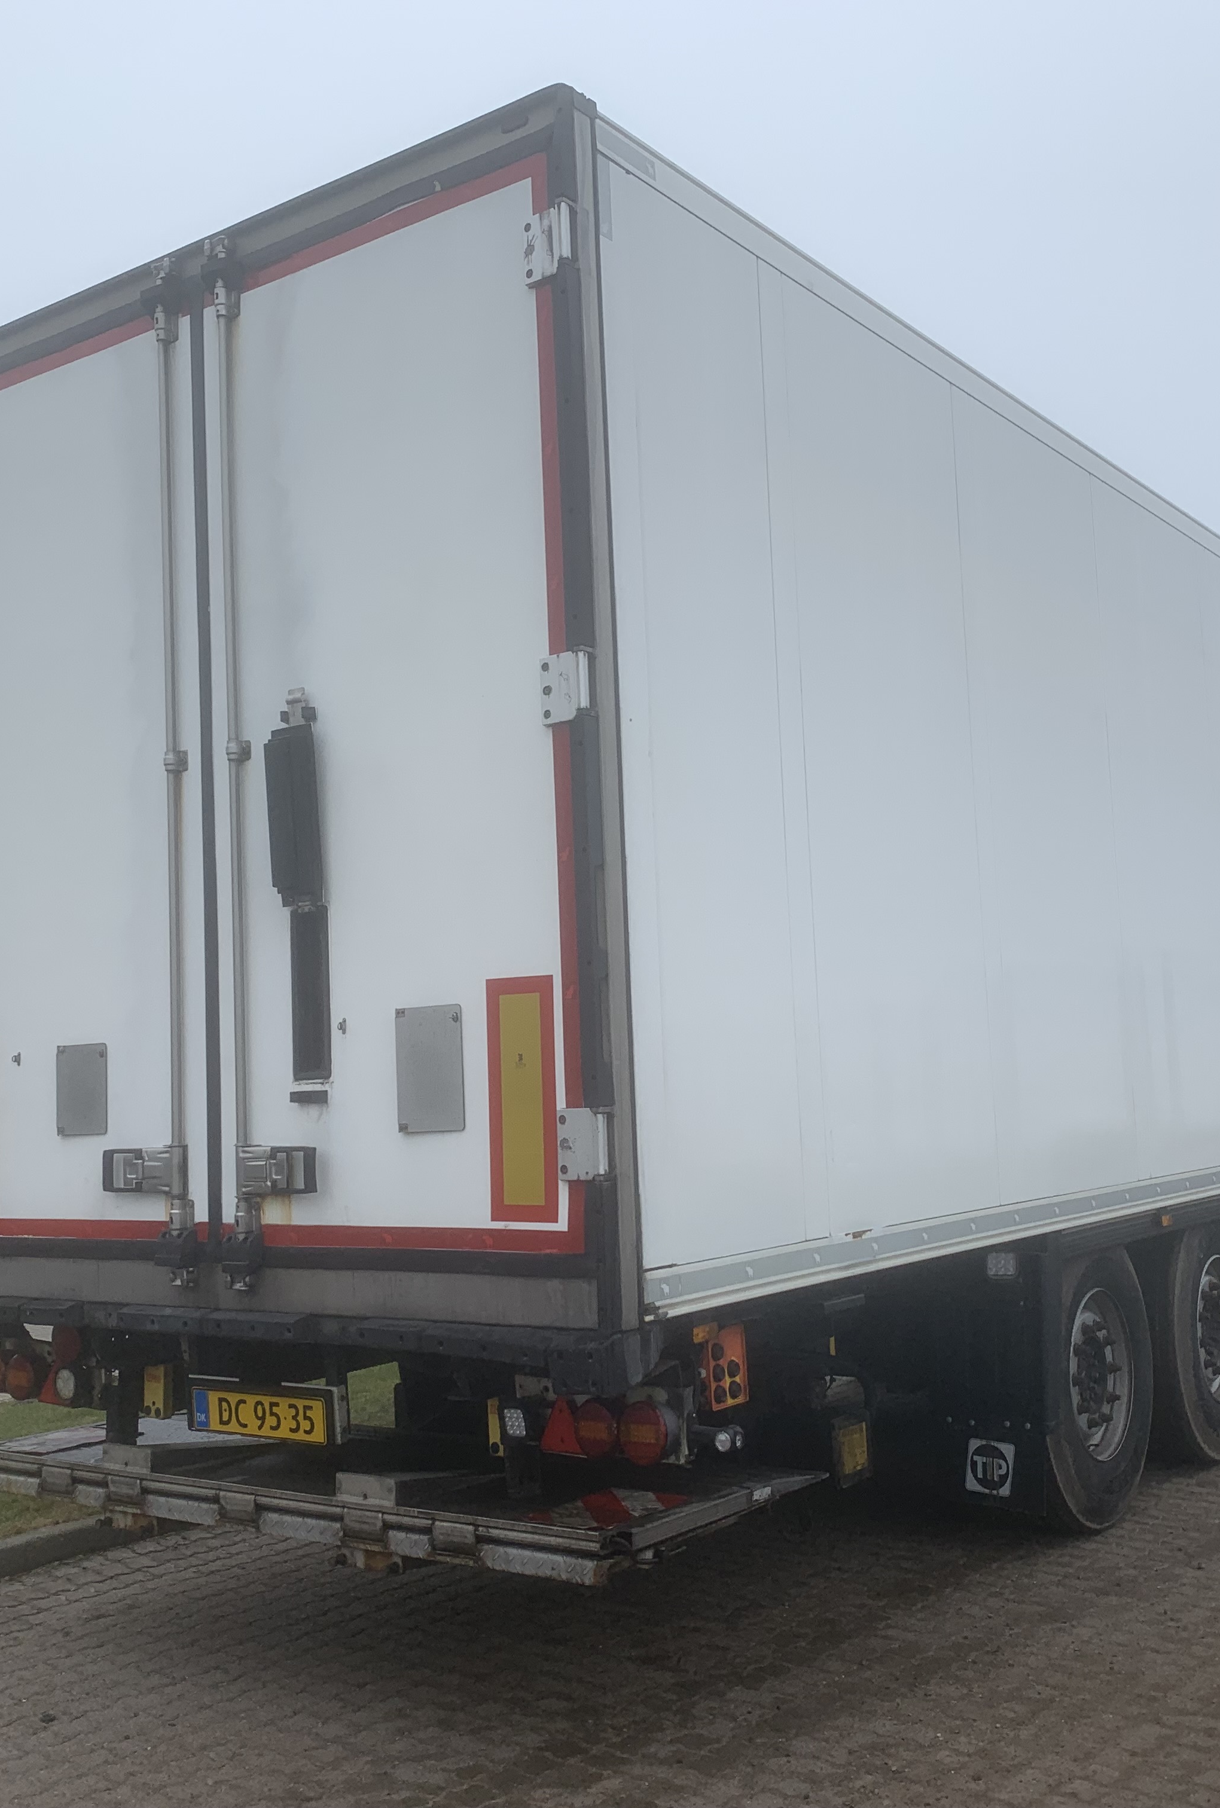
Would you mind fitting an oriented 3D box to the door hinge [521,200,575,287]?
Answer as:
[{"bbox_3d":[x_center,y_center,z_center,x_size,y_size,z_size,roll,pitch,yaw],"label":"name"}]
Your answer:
[{"bbox_3d":[-0.141,-1.543,4.221,0.157,0.160,0.047,-6,-7,36],"label":"door hinge"}]

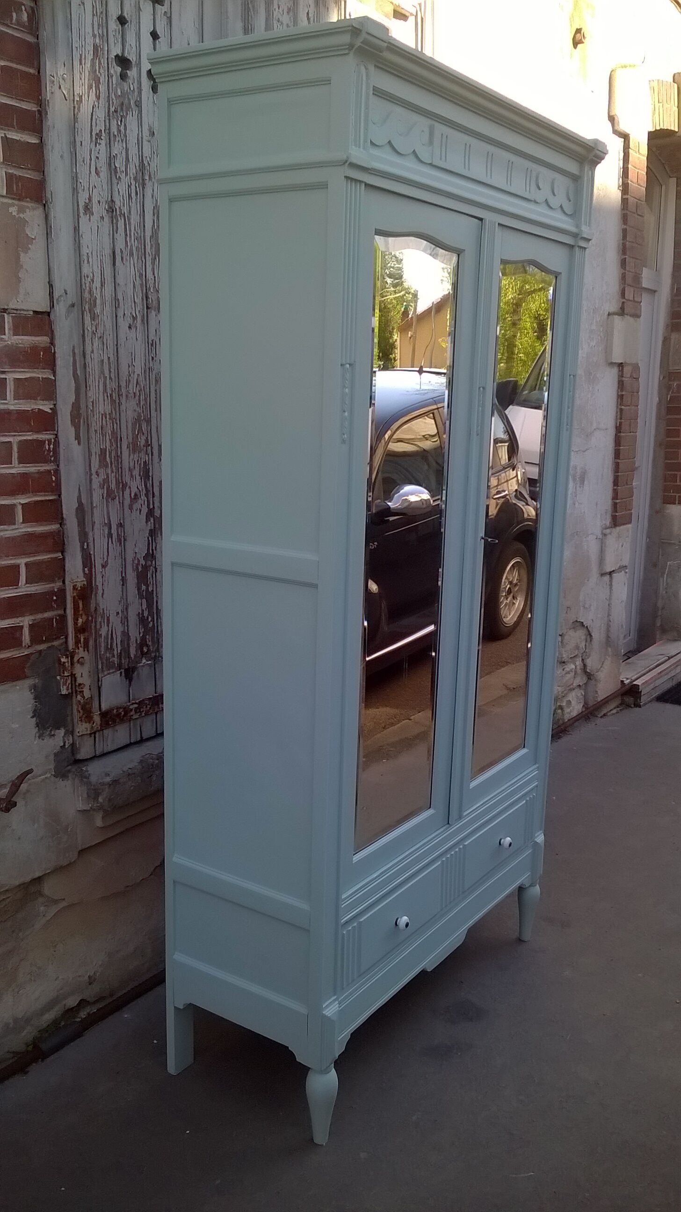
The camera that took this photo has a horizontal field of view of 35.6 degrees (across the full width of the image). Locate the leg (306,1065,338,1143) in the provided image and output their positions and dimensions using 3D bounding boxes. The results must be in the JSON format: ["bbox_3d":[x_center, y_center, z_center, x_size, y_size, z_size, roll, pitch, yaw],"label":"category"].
[{"bbox_3d":[-0.038,1.031,2.204,0.068,0.187,0.068,2,12,0],"label":"leg"}]

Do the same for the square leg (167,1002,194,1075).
[{"bbox_3d":[-0.366,0.978,2.429,0.026,0.176,0.064,10,15,33],"label":"square leg"}]

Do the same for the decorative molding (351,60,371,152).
[{"bbox_3d":[0.032,-0.845,1.794,0.015,0.142,0.056,10,15,33],"label":"decorative molding"}]

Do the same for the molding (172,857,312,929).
[{"bbox_3d":[-0.206,0.594,2.214,0.367,0.056,0.020,10,15,33],"label":"molding"}]

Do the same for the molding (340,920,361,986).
[{"bbox_3d":[0.018,0.722,2.195,0.013,0.129,0.063,10,15,33],"label":"molding"}]

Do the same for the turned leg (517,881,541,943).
[{"bbox_3d":[0.534,0.867,3.030,0.066,0.187,0.066,10,15,33],"label":"turned leg"}]

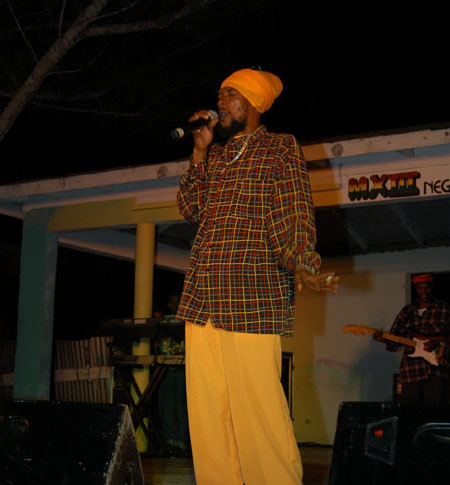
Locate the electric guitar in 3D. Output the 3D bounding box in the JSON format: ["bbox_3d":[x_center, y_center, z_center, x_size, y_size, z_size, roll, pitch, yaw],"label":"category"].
[{"bbox_3d":[1.548,0.939,8.950,0.980,0.330,0.080,13,-7,0],"label":"electric guitar"}]

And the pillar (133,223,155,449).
[{"bbox_3d":[-0.747,0.861,8.896,0.157,2.090,0.157,1,-9,0],"label":"pillar"}]

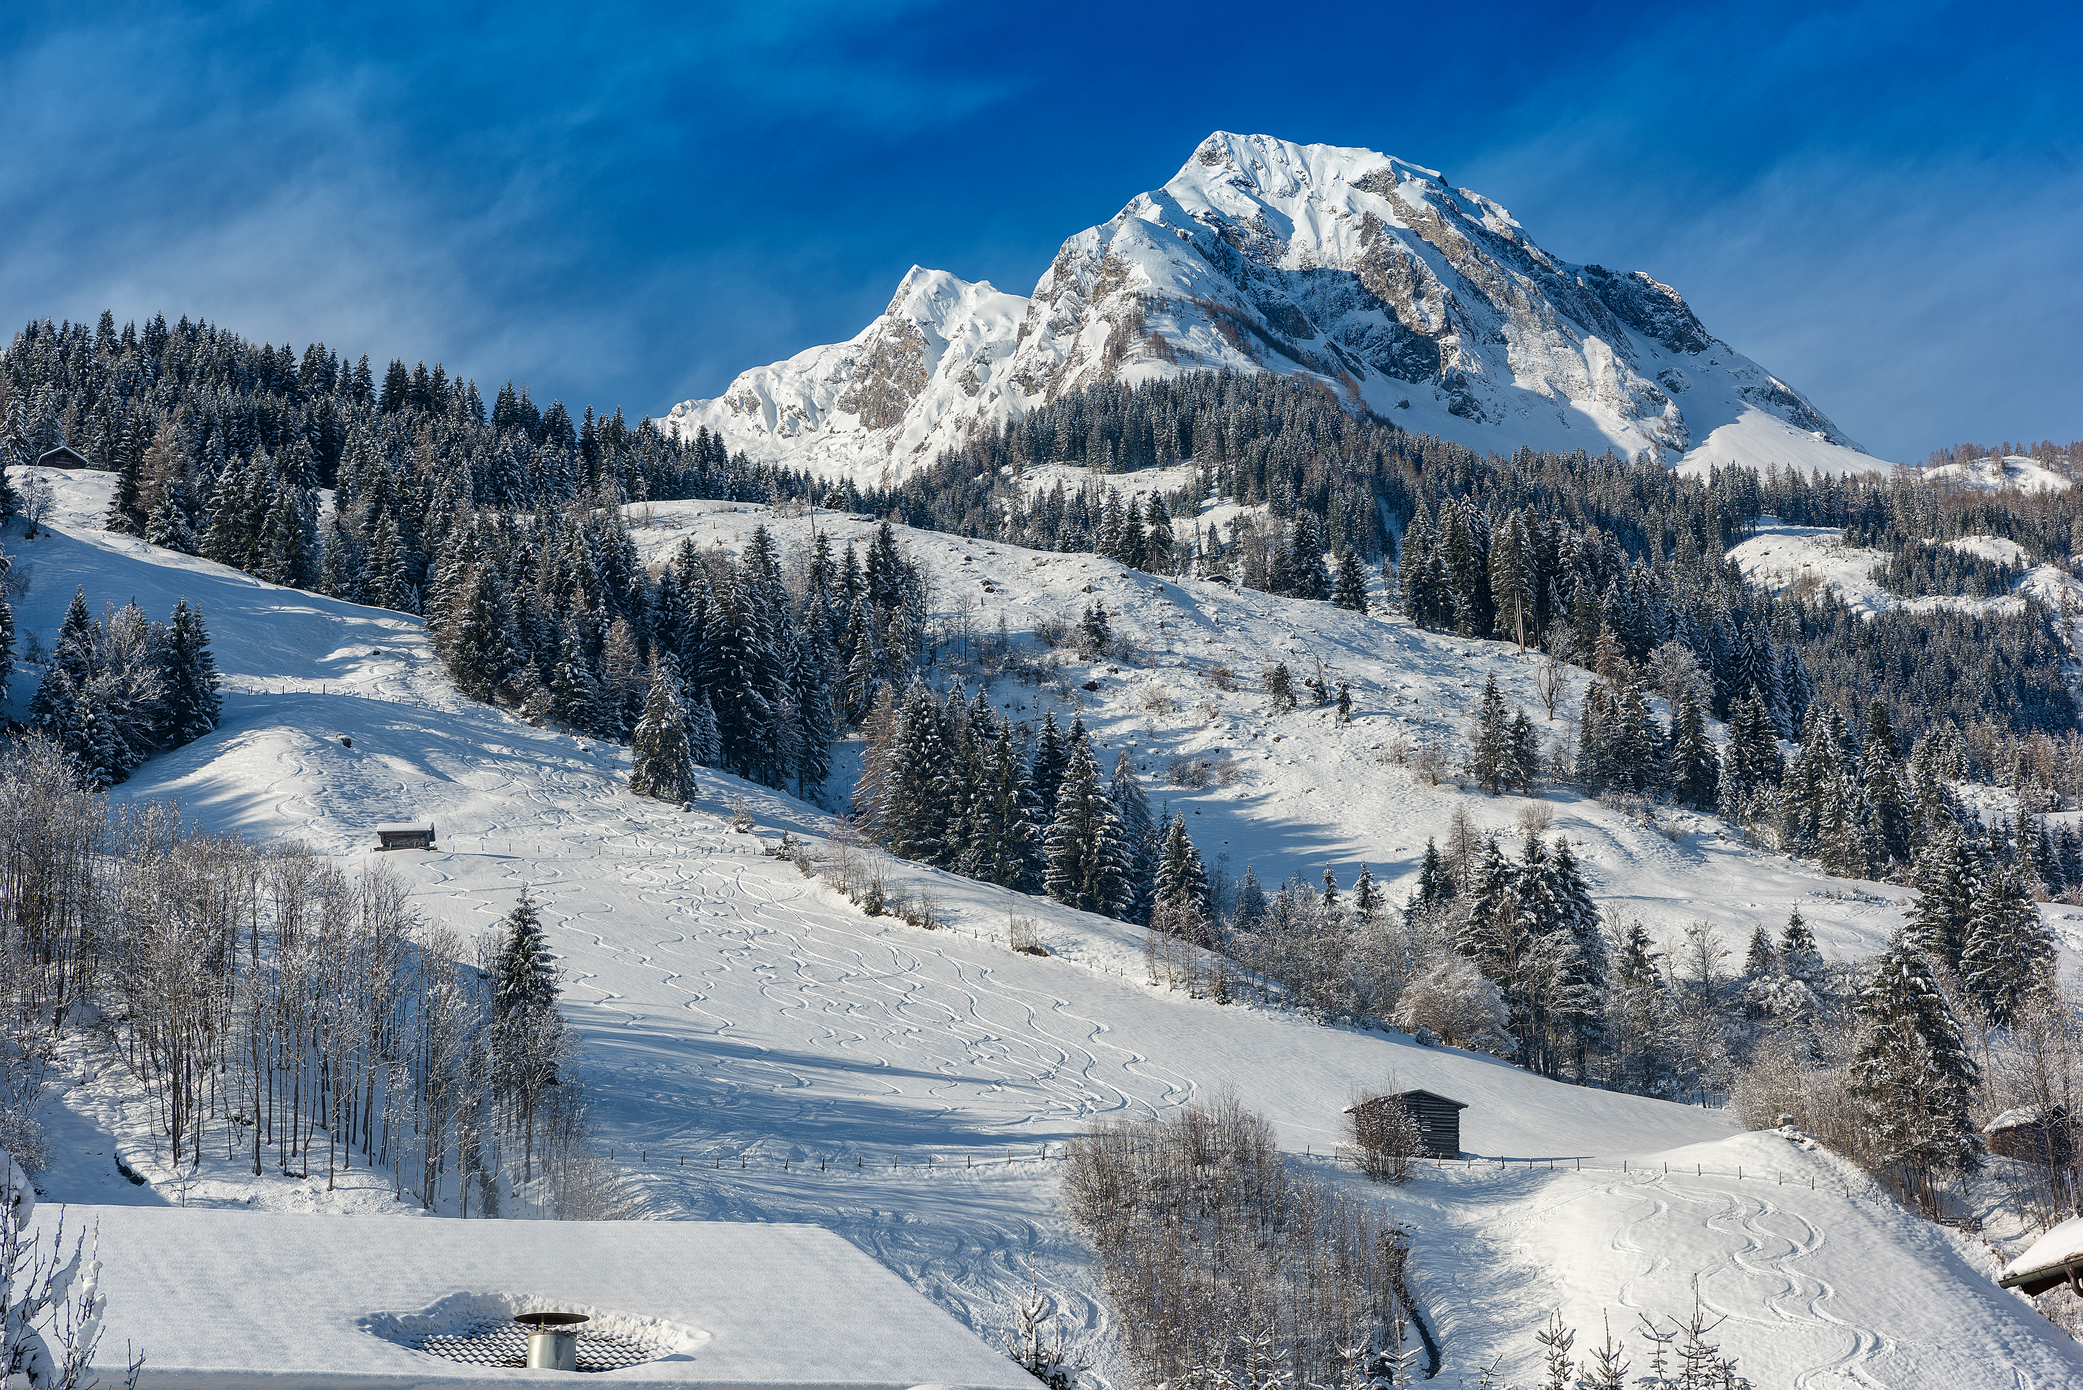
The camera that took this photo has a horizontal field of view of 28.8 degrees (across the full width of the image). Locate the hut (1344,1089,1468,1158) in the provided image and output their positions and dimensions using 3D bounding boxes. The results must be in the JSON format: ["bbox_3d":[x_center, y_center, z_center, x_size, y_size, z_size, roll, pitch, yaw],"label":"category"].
[{"bbox_3d":[22.950,26.990,255.000,6.200,4.400,6.300,2,-11,-12],"label":"hut"}]

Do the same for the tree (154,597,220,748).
[{"bbox_3d":[-112.730,-3.010,535.000,8.200,19.300,8.200,0,-11,0],"label":"tree"}]

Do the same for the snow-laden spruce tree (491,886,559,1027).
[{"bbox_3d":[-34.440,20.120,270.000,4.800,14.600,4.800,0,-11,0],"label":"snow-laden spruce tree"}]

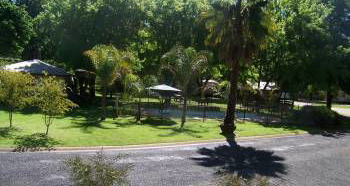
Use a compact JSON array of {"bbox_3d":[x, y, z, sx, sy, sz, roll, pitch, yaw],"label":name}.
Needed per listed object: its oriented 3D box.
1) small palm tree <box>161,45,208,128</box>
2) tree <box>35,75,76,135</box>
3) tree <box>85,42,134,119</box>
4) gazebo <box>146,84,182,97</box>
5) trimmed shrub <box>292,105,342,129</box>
[{"bbox_3d":[0.580,-0.379,22.209,3.000,5.100,3.000,0,3,0],"label":"small palm tree"},{"bbox_3d":[-6.525,0.667,19.860,2.350,3.250,2.300,0,3,0],"label":"tree"},{"bbox_3d":[-4.753,-0.722,25.997,3.500,5.400,3.400,0,3,0],"label":"tree"},{"bbox_3d":[-0.864,0.575,28.065,2.650,2.600,2.650,0,3,0],"label":"gazebo"},{"bbox_3d":[9.287,1.448,23.704,3.200,1.300,2.600,0,3,0],"label":"trimmed shrub"}]

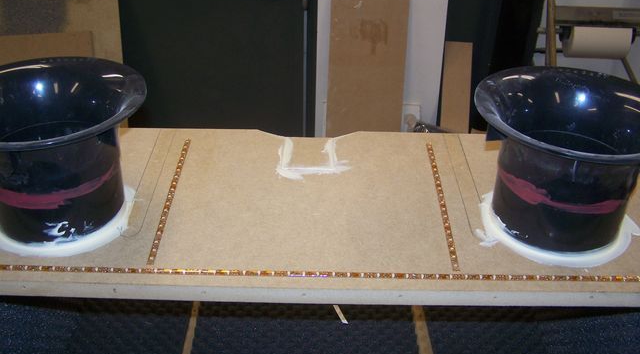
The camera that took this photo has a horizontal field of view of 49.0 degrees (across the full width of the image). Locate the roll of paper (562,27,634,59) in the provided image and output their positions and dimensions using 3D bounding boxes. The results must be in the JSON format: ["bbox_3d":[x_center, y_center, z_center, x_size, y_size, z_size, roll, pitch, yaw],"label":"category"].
[{"bbox_3d":[1.170,-0.613,2.970,0.234,0.216,0.216,5,24,7],"label":"roll of paper"}]

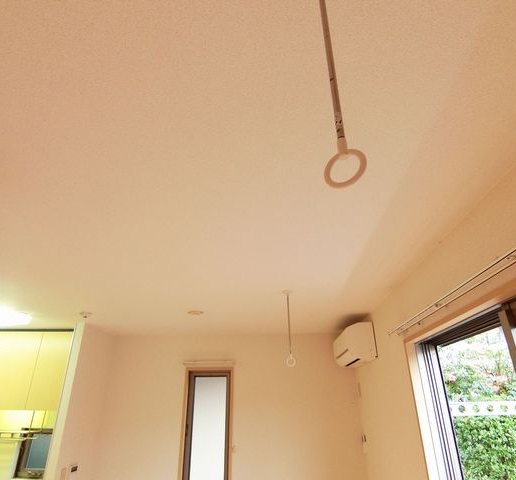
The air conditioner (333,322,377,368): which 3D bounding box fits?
[{"bbox_3d":[0.892,1.003,3.291,0.225,0.293,0.797,-1,-25,4],"label":"air conditioner"}]

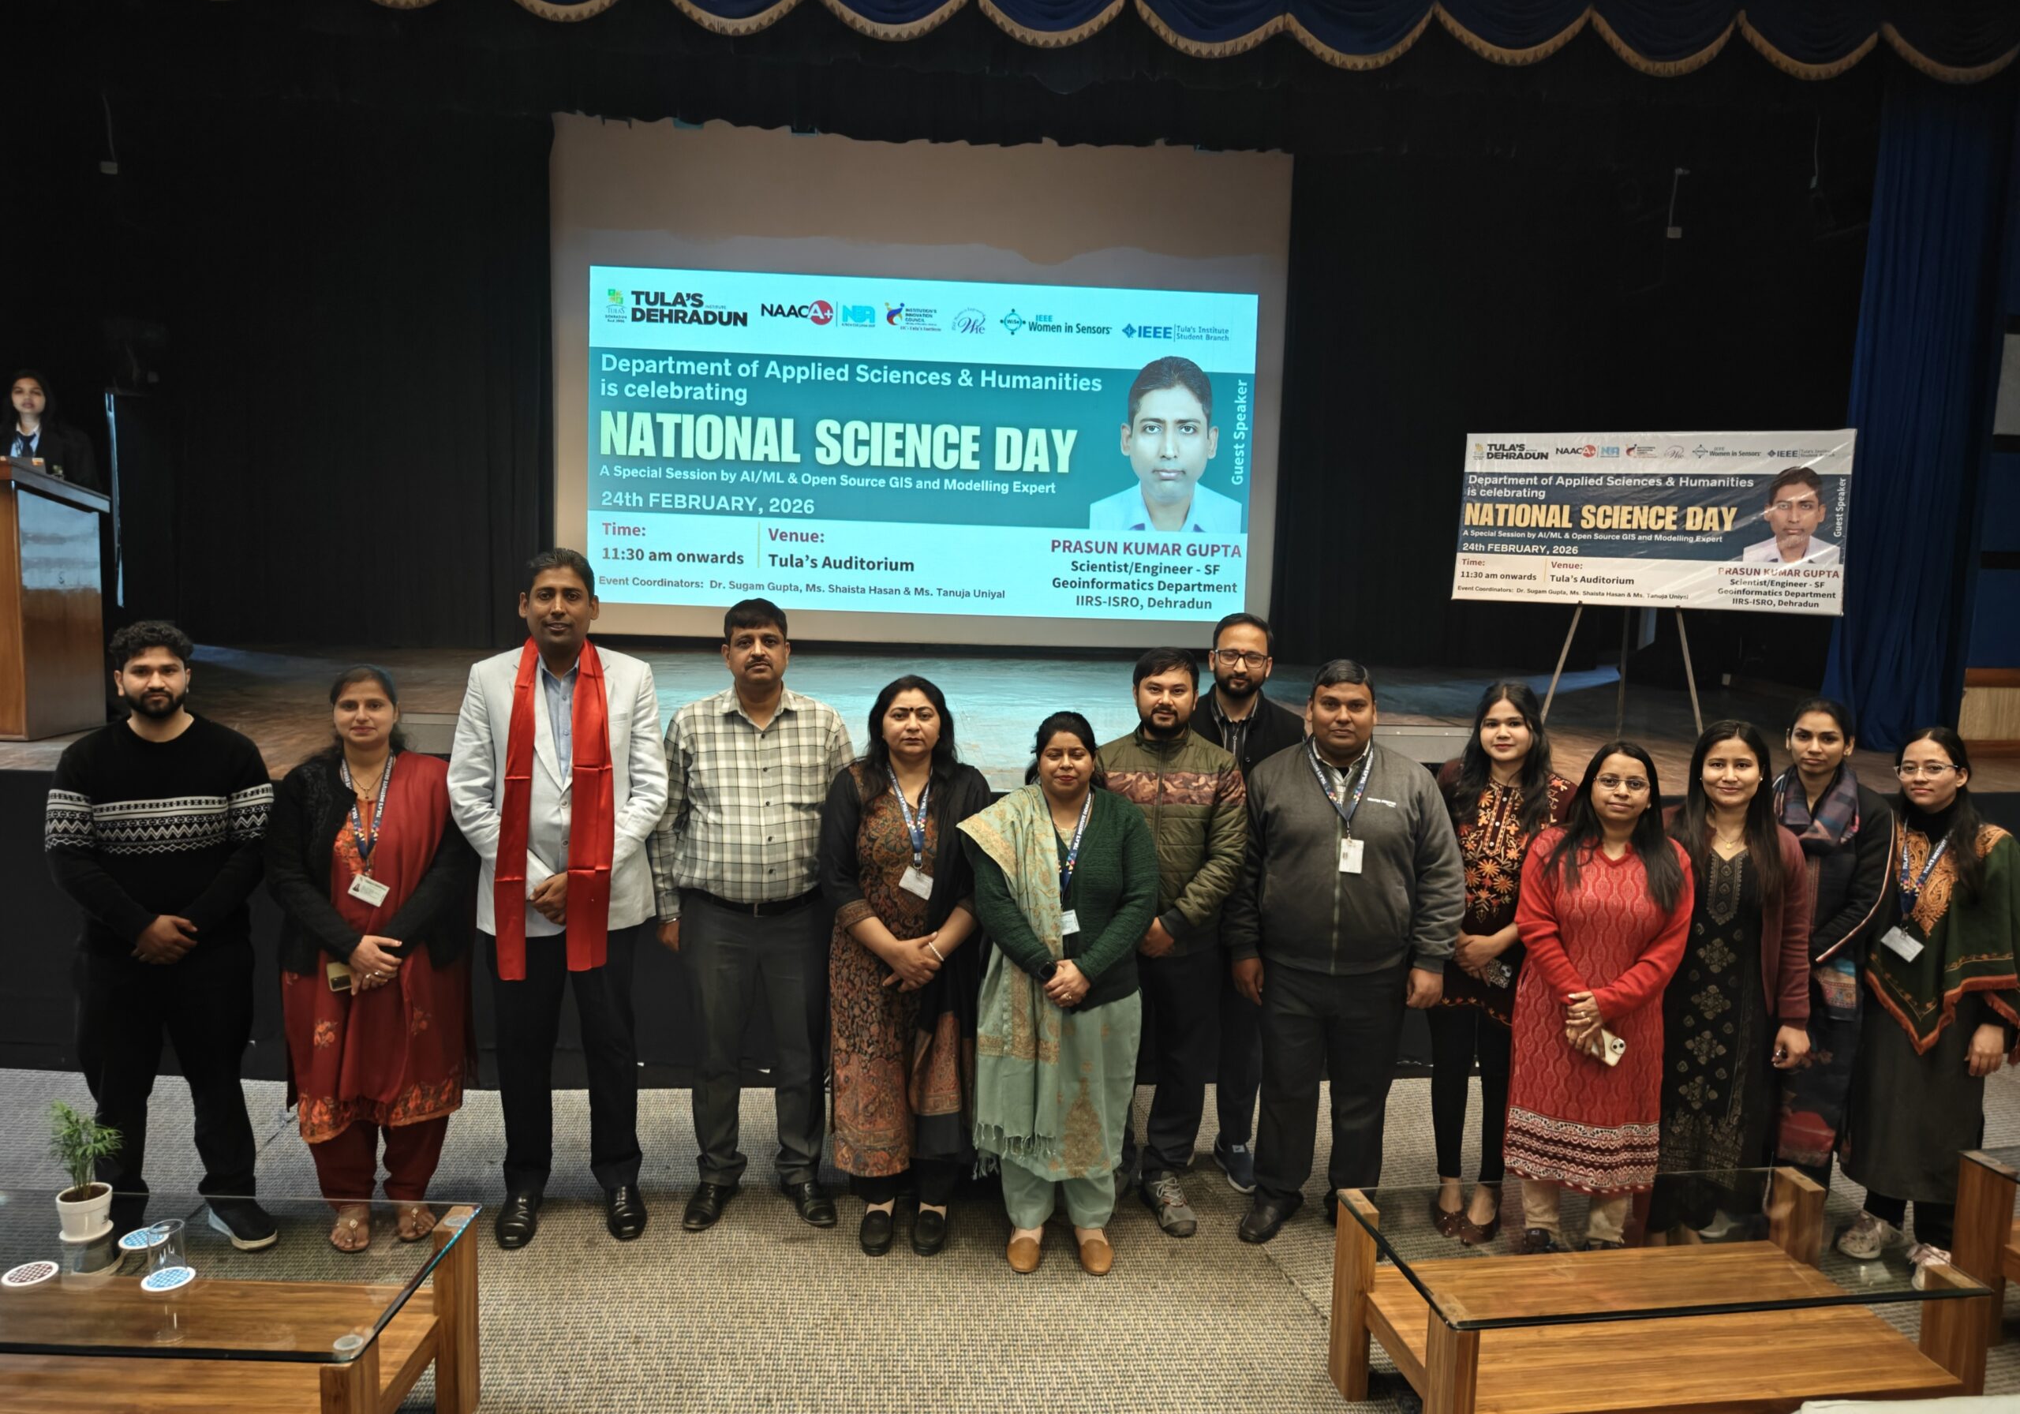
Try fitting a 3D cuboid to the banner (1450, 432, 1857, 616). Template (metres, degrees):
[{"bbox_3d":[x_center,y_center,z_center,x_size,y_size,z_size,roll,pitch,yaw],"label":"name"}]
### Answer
[{"bbox_3d":[2.719,-0.802,6.000,1.524,0.762,0.030,5,-4,26],"label":"banner"}]

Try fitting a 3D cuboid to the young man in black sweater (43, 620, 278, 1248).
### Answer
[{"bbox_3d":[-2.262,0.610,3.773,0.538,1.685,0.380,-2,8,-25],"label":"young man in black sweater"}]

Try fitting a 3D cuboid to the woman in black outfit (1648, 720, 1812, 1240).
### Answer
[{"bbox_3d":[1.983,0.792,3.954,0.424,1.512,0.330,5,8,26],"label":"woman in black outfit"}]

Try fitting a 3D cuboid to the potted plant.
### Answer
[{"bbox_3d":[-1.930,0.958,2.921,0.128,0.281,0.125,-3,9,-34],"label":"potted plant"}]

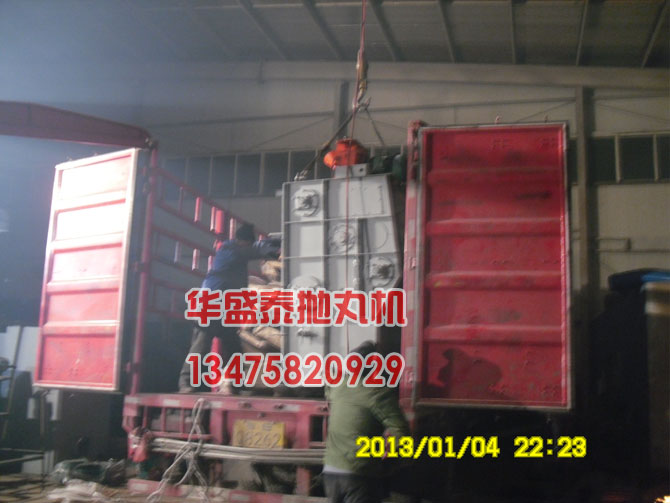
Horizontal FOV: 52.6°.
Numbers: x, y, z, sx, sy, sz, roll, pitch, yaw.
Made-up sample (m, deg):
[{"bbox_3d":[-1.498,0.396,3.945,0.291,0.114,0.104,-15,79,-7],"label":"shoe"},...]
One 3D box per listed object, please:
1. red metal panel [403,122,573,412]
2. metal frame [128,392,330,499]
[{"bbox_3d":[1.183,0.085,5.242,1.219,2.199,0.100,0,-9,13],"label":"red metal panel"},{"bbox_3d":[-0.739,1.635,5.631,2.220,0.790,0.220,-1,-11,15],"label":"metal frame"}]

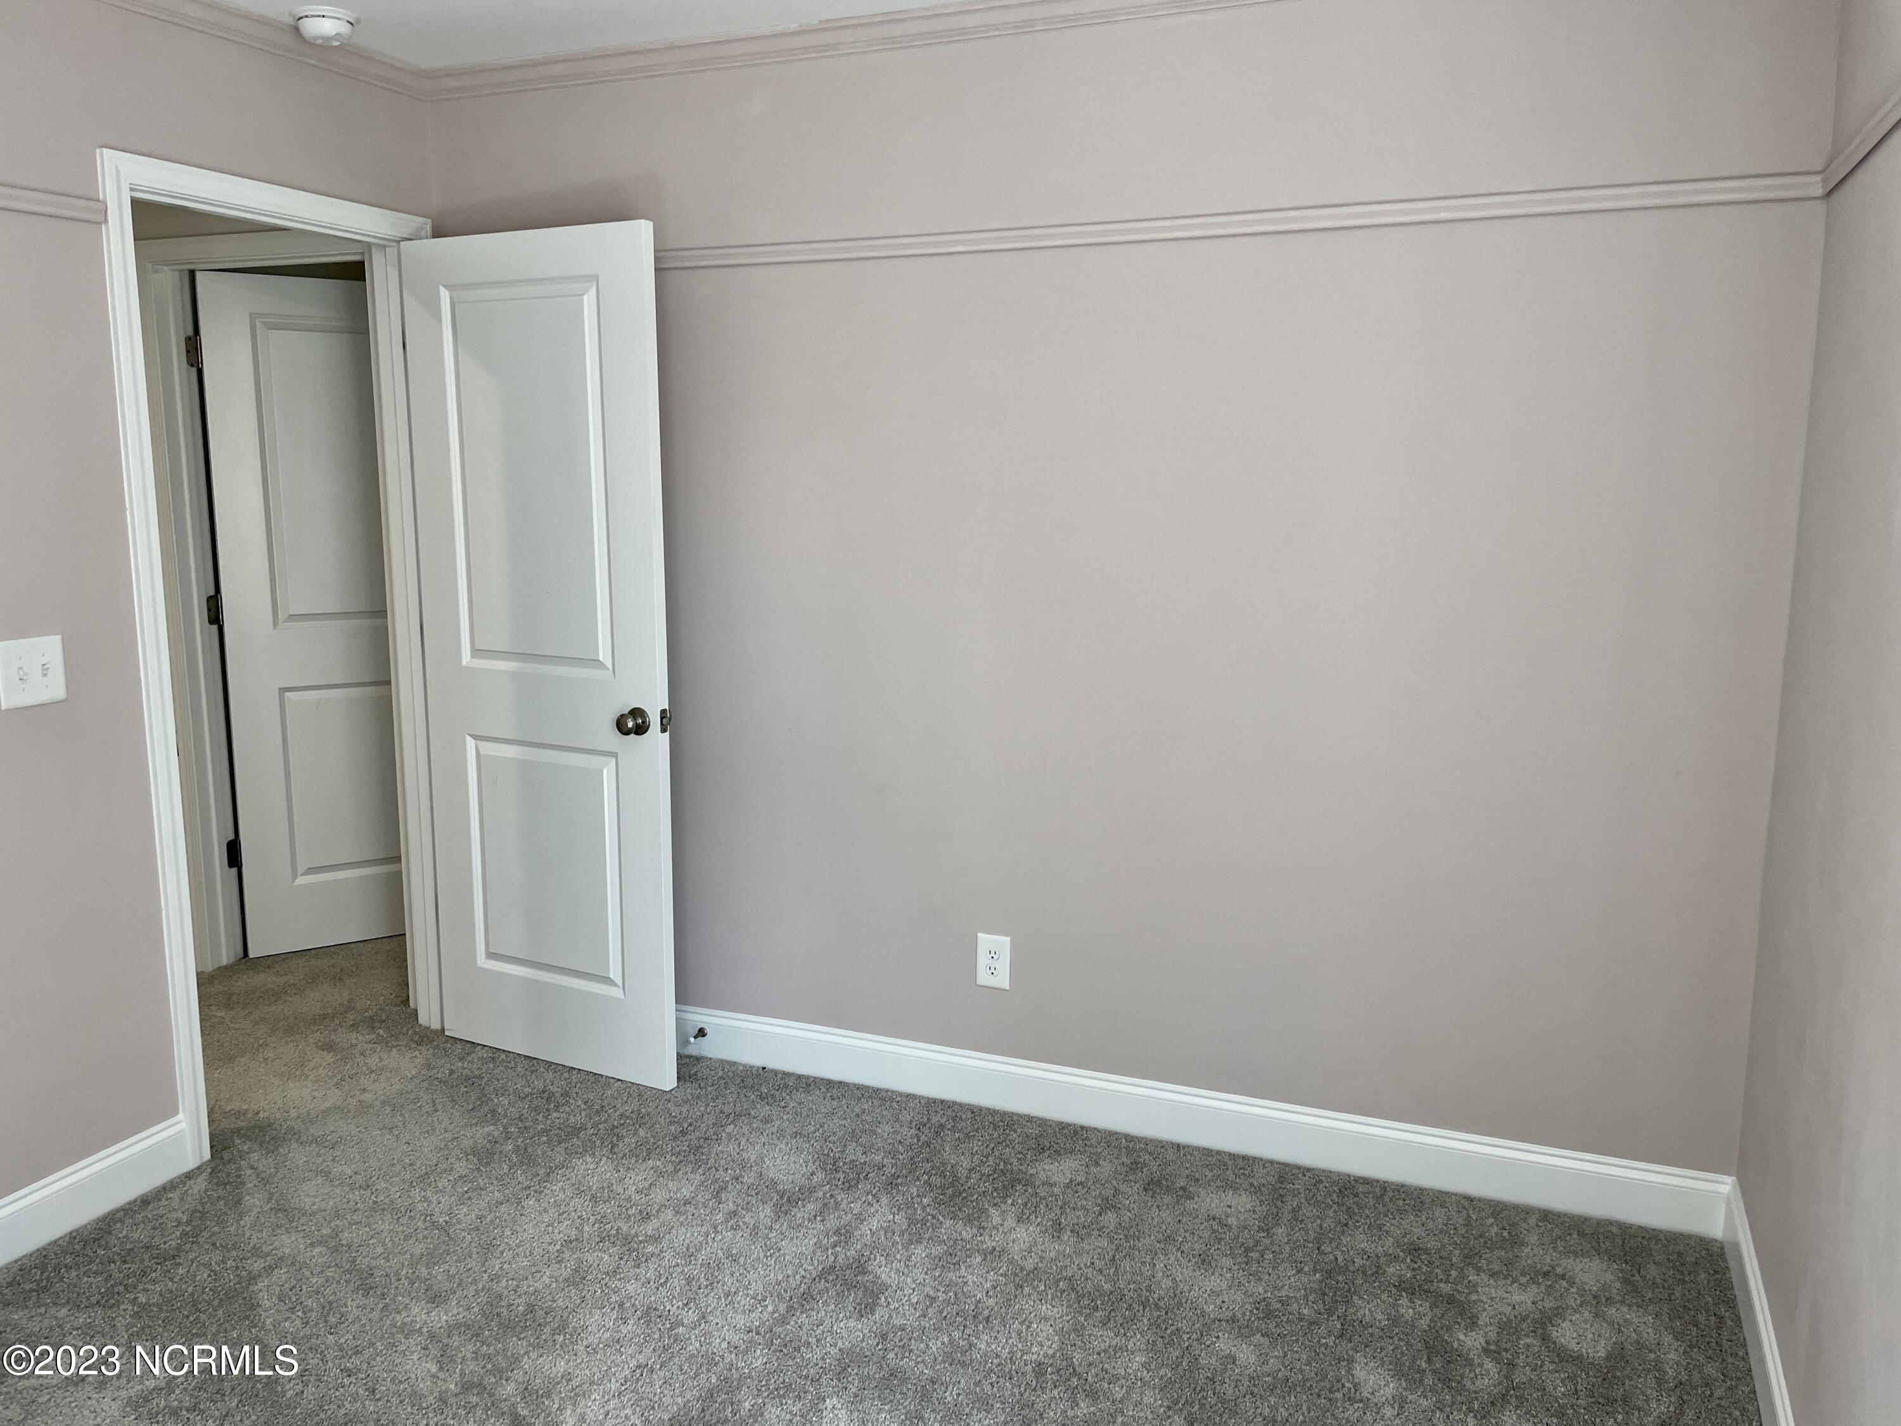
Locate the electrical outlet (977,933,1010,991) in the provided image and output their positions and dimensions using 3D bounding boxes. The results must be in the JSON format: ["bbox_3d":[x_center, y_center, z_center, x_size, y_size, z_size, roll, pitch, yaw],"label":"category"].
[{"bbox_3d":[0.101,0.581,3.335,0.079,0.124,0.008,4,10,22],"label":"electrical outlet"}]

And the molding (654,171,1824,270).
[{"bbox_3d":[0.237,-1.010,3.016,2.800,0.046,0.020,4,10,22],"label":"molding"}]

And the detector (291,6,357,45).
[{"bbox_3d":[-1.333,-1.465,3.054,0.130,0.048,0.130,0,9,0],"label":"detector"}]

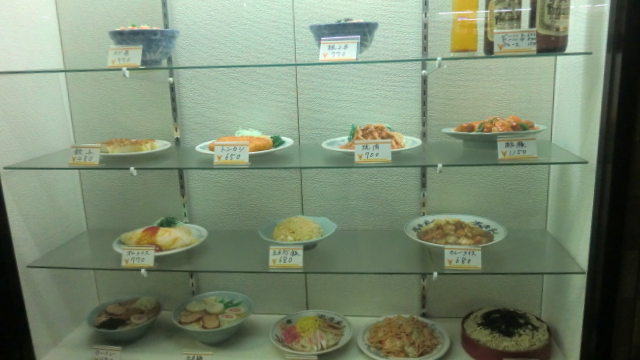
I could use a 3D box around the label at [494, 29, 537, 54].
[{"bbox_3d":[0.353,-0.248,0.871,0.072,0.045,0.010,0,-5,11],"label":"label"}]

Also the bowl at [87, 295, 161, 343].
[{"bbox_3d":[-0.499,0.374,1.244,0.178,0.066,0.178,-2,13,0],"label":"bowl"}]

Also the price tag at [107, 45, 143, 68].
[{"bbox_3d":[-0.395,-0.250,0.977,0.070,0.045,0.006,-1,-8,7],"label":"price tag"}]

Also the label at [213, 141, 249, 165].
[{"bbox_3d":[-0.182,-0.055,0.996,0.075,0.048,0.006,-1,-8,7],"label":"label"}]

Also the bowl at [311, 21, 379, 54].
[{"bbox_3d":[0.050,-0.290,1.001,0.143,0.078,0.143,-2,13,0],"label":"bowl"}]

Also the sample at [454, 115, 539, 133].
[{"bbox_3d":[0.376,-0.122,1.035,0.173,0.041,0.134,0,13,7],"label":"sample"}]

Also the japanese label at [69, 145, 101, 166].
[{"bbox_3d":[-0.509,-0.053,1.041,0.069,0.047,0.006,-1,-8,7],"label":"japanese label"}]

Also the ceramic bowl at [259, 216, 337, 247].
[{"bbox_3d":[-0.049,0.136,1.128,0.184,0.053,0.180,-2,12,0],"label":"ceramic bowl"}]

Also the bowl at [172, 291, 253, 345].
[{"bbox_3d":[-0.263,0.361,1.208,0.196,0.073,0.196,-2,12,0],"label":"bowl"}]

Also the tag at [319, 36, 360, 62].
[{"bbox_3d":[0.037,-0.242,0.902,0.073,0.045,0.010,2,-9,16],"label":"tag"}]

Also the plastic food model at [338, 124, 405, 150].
[{"bbox_3d":[0.114,-0.090,1.046,0.144,0.057,0.129,0,13,7],"label":"plastic food model"}]

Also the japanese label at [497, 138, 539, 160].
[{"bbox_3d":[0.381,-0.059,0.924,0.072,0.045,0.010,0,-1,7],"label":"japanese label"}]

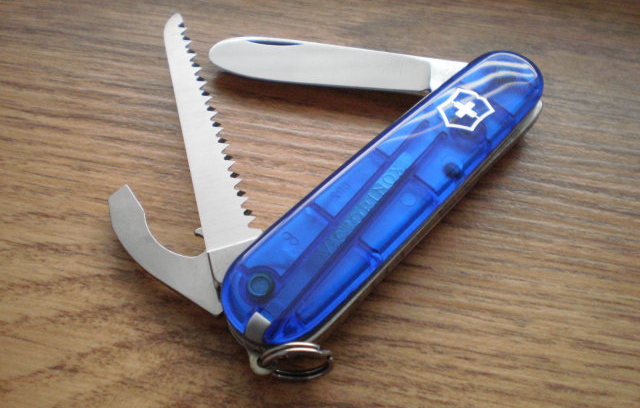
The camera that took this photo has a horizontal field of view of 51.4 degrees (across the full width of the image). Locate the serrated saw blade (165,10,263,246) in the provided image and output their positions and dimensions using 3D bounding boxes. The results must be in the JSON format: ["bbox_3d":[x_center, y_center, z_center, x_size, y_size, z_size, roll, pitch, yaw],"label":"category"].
[{"bbox_3d":[-0.022,-0.015,0.124,0.009,0.002,0.062,-11,55,-14],"label":"serrated saw blade"}]

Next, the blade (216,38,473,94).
[{"bbox_3d":[0.005,-0.028,0.139,0.056,0.002,0.013,5,52,-2],"label":"blade"}]

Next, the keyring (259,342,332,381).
[{"bbox_3d":[-0.004,0.024,0.099,0.011,0.011,0.002,2,57,-5],"label":"keyring"}]

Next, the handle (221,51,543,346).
[{"bbox_3d":[0.015,-0.004,0.120,0.018,0.013,0.085,37,58,21],"label":"handle"}]

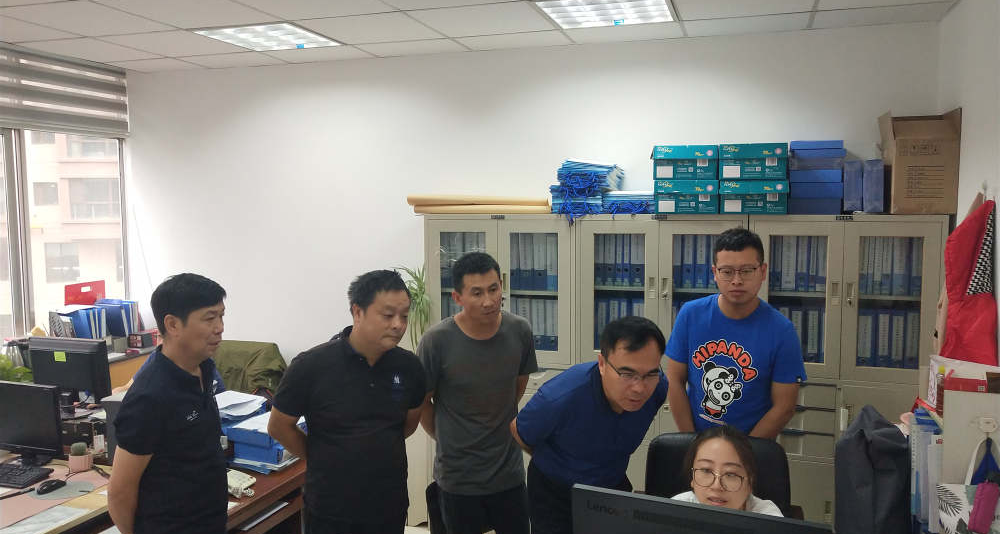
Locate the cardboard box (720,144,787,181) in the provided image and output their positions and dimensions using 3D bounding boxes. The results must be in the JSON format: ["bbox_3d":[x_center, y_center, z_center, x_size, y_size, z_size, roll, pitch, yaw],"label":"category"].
[{"bbox_3d":[1.251,-0.512,4.264,0.315,0.171,0.250,1,4,18],"label":"cardboard box"}]

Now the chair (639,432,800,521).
[{"bbox_3d":[0.600,1.076,2.482,0.600,1.070,0.630,1,4,18],"label":"chair"}]

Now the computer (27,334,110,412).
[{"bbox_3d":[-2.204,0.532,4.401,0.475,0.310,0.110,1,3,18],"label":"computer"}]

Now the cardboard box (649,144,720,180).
[{"bbox_3d":[0.923,-0.500,4.235,0.310,0.168,0.250,1,3,19],"label":"cardboard box"}]

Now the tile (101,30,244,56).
[{"bbox_3d":[-1.769,-1.224,4.738,0.598,0.018,0.618,1,4,18],"label":"tile"}]

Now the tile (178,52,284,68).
[{"bbox_3d":[-1.606,-1.242,5.170,0.580,0.020,0.382,1,3,18],"label":"tile"}]

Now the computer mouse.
[{"bbox_3d":[-1.668,0.820,3.224,0.061,0.036,0.107,1,4,18],"label":"computer mouse"}]

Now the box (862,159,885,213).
[{"bbox_3d":[1.745,-0.370,4.065,0.088,0.235,0.290,1,3,18],"label":"box"}]

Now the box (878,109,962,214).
[{"bbox_3d":[1.925,-0.478,4.021,0.320,0.460,0.330,1,3,18],"label":"box"}]

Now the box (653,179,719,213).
[{"bbox_3d":[0.940,-0.345,4.297,0.305,0.170,0.230,1,3,18],"label":"box"}]

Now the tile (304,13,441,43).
[{"bbox_3d":[-0.628,-1.165,4.220,0.590,0.020,0.590,1,3,19],"label":"tile"}]

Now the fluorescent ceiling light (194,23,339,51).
[{"bbox_3d":[-1.170,-1.200,4.408,0.590,0.070,0.590,1,3,19],"label":"fluorescent ceiling light"}]

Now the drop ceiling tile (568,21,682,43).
[{"bbox_3d":[0.623,-1.170,4.299,0.590,0.020,0.385,1,3,19],"label":"drop ceiling tile"}]

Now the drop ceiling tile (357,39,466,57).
[{"bbox_3d":[-0.493,-1.239,4.872,0.597,0.018,0.390,1,4,18],"label":"drop ceiling tile"}]

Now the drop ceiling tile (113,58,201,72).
[{"bbox_3d":[-2.068,-1.225,5.243,0.500,0.020,0.385,1,3,19],"label":"drop ceiling tile"}]

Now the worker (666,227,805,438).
[{"bbox_3d":[0.833,0.717,3.069,0.480,1.714,0.310,2,4,30],"label":"worker"}]

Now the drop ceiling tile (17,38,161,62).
[{"bbox_3d":[-2.275,-1.224,4.862,0.500,0.020,0.618,1,3,18],"label":"drop ceiling tile"}]

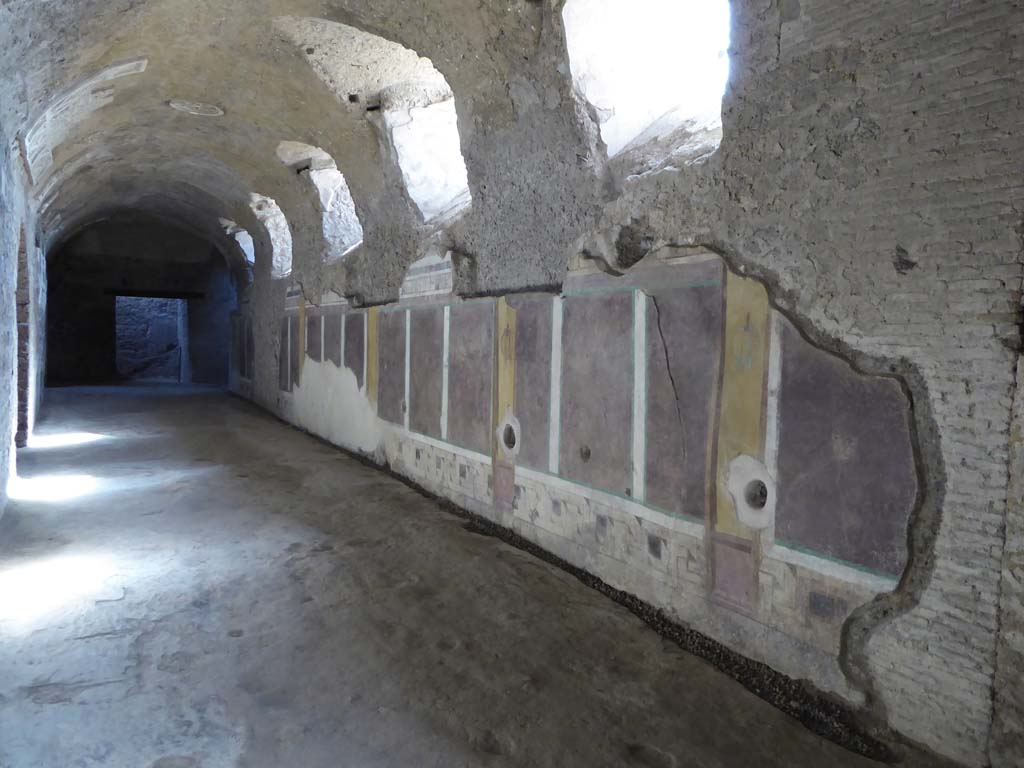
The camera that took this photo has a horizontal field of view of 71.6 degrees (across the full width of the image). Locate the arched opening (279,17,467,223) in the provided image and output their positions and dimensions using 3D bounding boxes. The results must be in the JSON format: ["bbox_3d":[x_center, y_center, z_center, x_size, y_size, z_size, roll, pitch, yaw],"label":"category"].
[{"bbox_3d":[-1.093,-2.206,6.067,1.370,1.520,1.590,0,3,-30],"label":"arched opening"}]

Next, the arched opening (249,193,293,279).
[{"bbox_3d":[-3.776,-2.372,11.282,0.740,1.180,1.470,0,3,-30],"label":"arched opening"}]

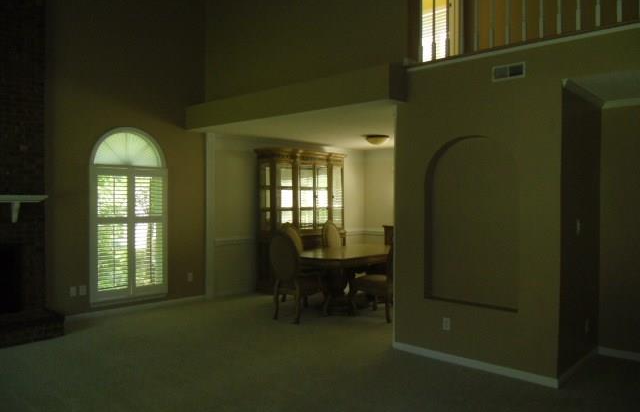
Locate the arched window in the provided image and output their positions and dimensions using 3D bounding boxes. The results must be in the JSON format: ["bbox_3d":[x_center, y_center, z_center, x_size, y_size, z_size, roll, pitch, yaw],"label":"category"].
[{"bbox_3d":[-2.450,0.119,6.460,0.080,2.230,1.030,1,1,42],"label":"arched window"}]

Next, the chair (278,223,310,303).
[{"bbox_3d":[-0.232,0.830,7.182,0.670,1.110,0.520,1,1,42],"label":"chair"}]

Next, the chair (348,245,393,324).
[{"bbox_3d":[0.788,0.851,6.343,0.680,1.110,0.520,1,1,42],"label":"chair"}]

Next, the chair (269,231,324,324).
[{"bbox_3d":[-0.228,0.849,6.215,0.520,1.100,0.680,1,1,42],"label":"chair"}]

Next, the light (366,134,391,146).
[{"bbox_3d":[0.859,-0.975,7.446,0.350,0.140,0.350,1,1,0],"label":"light"}]

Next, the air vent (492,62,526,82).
[{"bbox_3d":[1.585,-1.137,4.230,0.280,0.130,0.020,1,1,42],"label":"air vent"}]

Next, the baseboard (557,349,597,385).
[{"bbox_3d":[2.319,1.412,4.438,0.018,0.075,1.260,1,1,42],"label":"baseboard"}]

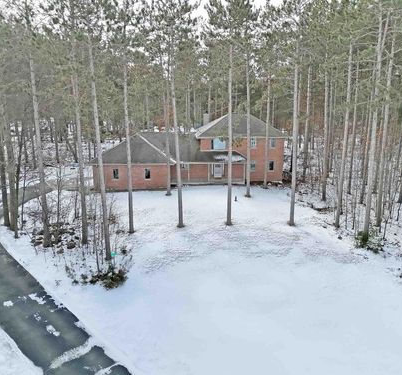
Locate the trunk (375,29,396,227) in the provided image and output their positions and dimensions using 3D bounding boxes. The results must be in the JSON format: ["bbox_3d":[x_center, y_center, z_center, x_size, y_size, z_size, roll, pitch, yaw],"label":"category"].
[{"bbox_3d":[13.254,-3.944,24.789,0.370,13.950,0.370,0,10,0],"label":"trunk"}]

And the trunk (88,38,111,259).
[{"bbox_3d":[-5.953,-1.960,20.534,0.450,12.980,0.450,-2,10,0],"label":"trunk"}]

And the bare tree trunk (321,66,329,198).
[{"bbox_3d":[11.580,-4.729,32.246,0.360,12.139,0.360,0,10,0],"label":"bare tree trunk"}]

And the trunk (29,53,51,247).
[{"bbox_3d":[-9.989,-2.062,21.461,0.410,11.963,0.410,0,10,0],"label":"trunk"}]

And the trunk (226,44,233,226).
[{"bbox_3d":[2.170,-3.566,25.624,0.450,13.270,0.450,0,10,0],"label":"trunk"}]

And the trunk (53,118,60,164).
[{"bbox_3d":[-20.638,-6.522,49.435,0.420,6.508,0.420,0,10,0],"label":"trunk"}]

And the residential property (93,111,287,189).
[{"bbox_3d":[-0.795,-5.130,44.425,23.000,9.000,11.800,-1,10,0],"label":"residential property"}]

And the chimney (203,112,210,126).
[{"bbox_3d":[0.787,-9.560,49.482,0.850,2.100,0.850,0,10,0],"label":"chimney"}]

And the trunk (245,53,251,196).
[{"bbox_3d":[4.623,-5.821,33.913,0.330,13.673,0.330,0,10,0],"label":"trunk"}]

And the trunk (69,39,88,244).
[{"bbox_3d":[-7.688,-2.681,21.860,0.360,13.125,0.360,0,10,0],"label":"trunk"}]

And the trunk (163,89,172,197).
[{"bbox_3d":[-3.477,-4.460,35.482,0.400,10.970,0.400,0,10,0],"label":"trunk"}]

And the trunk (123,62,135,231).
[{"bbox_3d":[-4.955,-2.649,23.909,0.440,12.170,0.440,0,10,0],"label":"trunk"}]

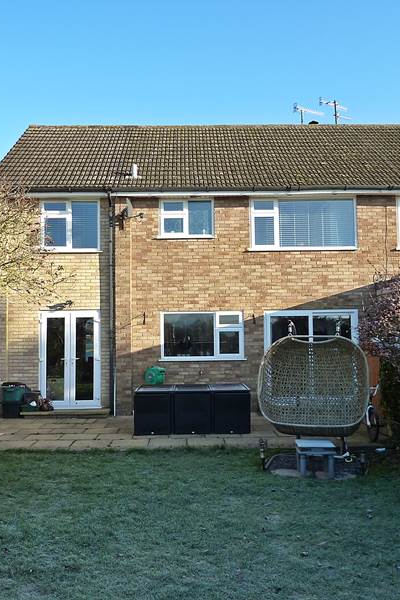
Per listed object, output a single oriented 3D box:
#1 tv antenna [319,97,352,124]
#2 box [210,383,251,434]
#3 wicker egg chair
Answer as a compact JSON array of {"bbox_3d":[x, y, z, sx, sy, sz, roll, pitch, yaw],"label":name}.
[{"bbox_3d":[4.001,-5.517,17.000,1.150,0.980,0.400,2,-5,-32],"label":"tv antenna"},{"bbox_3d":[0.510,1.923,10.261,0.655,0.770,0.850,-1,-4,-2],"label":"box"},{"bbox_3d":[1.450,1.096,7.450,1.340,1.260,0.820,-1,-4,6],"label":"wicker egg chair"}]

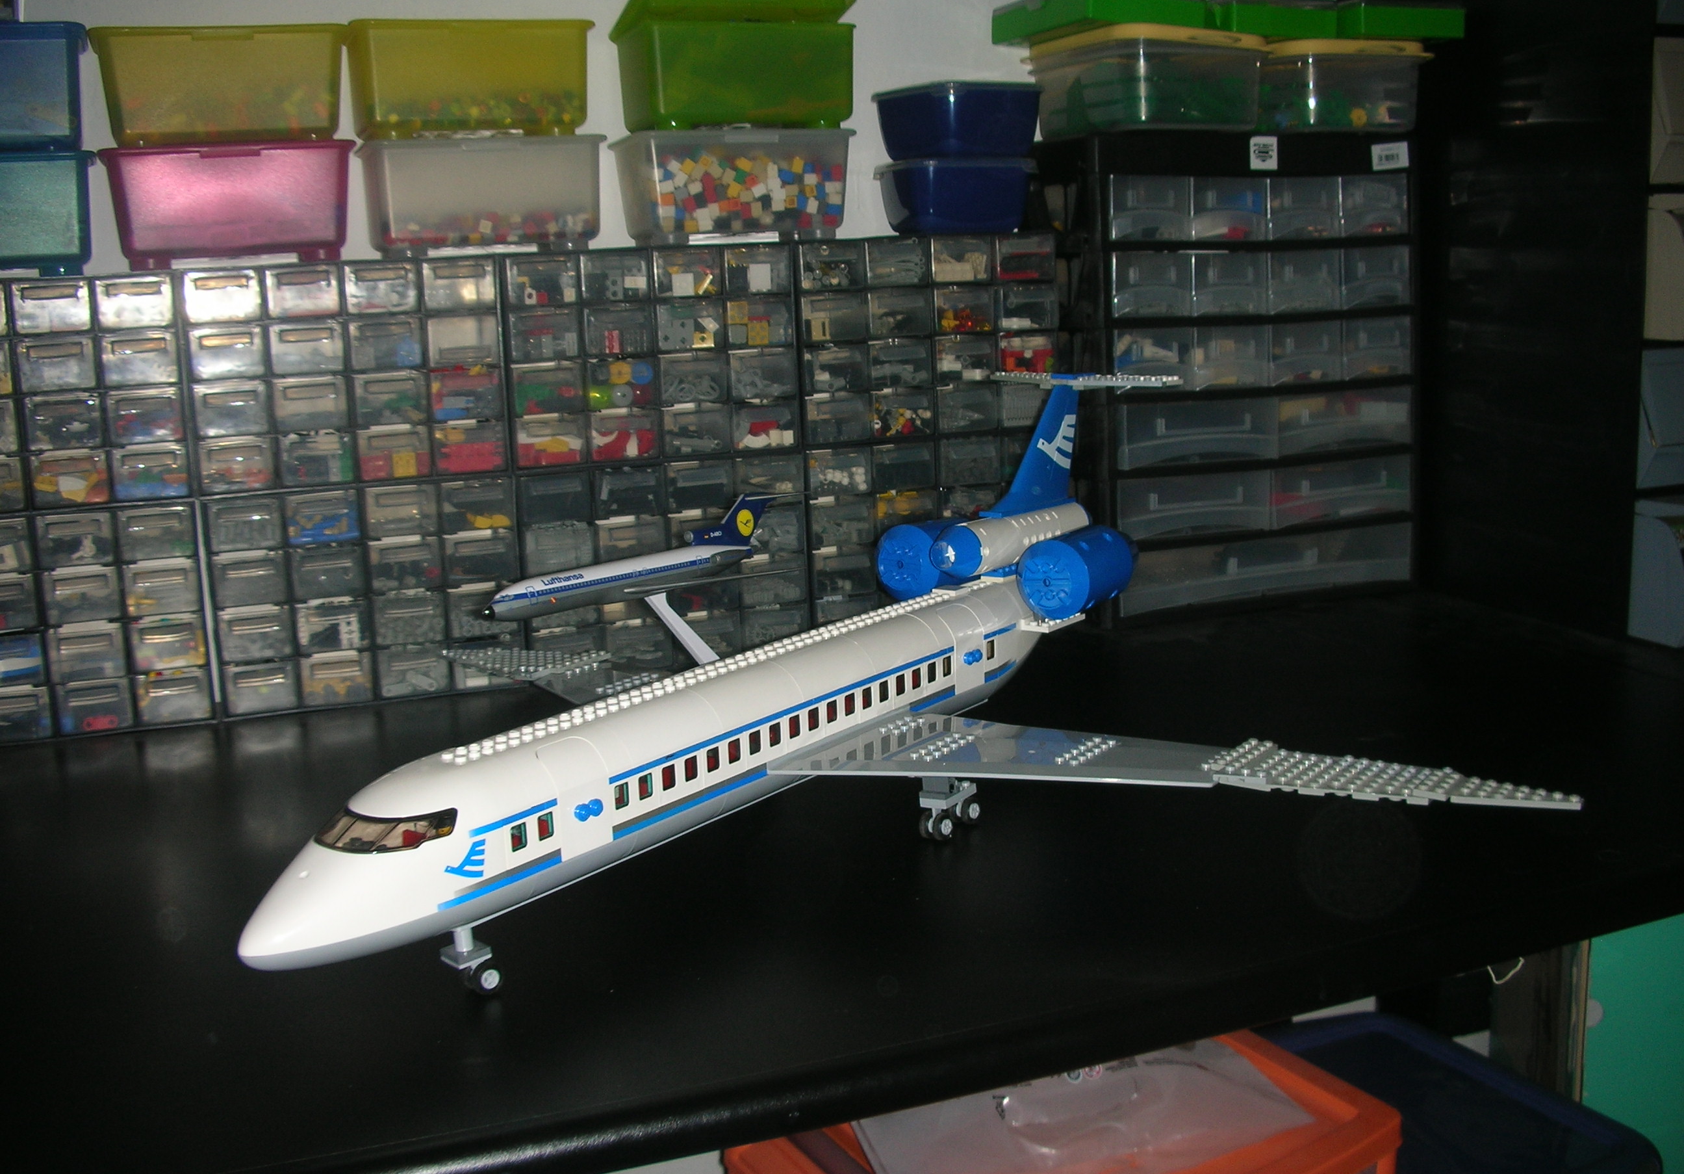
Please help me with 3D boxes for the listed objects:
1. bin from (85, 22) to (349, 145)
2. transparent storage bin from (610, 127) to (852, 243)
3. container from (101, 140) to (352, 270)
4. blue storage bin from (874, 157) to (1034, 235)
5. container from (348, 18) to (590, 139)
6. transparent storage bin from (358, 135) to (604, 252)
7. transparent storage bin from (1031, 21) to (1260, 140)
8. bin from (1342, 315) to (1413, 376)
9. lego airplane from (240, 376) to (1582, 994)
[{"bbox_3d":[-0.442,-0.343,1.198,0.172,0.085,0.122,-6,12,-22],"label":"bin"},{"bbox_3d":[-0.090,-0.314,1.353,0.172,0.085,0.122,-6,12,-22],"label":"transparent storage bin"},{"bbox_3d":[-0.440,-0.266,1.212,0.172,0.085,0.122,-6,12,-22],"label":"container"},{"bbox_3d":[0.092,-0.321,1.420,0.104,0.062,0.104,-6,12,-22],"label":"blue storage bin"},{"bbox_3d":[-0.279,-0.368,1.262,0.172,0.085,0.122,-6,12,-22],"label":"container"},{"bbox_3d":[-0.274,-0.290,1.278,0.172,0.085,0.122,-6,12,-22],"label":"transparent storage bin"},{"bbox_3d":[0.255,-0.422,1.434,0.153,0.084,0.155,-6,12,-22],"label":"transparent storage bin"},{"bbox_3d":[0.437,-0.220,1.547,0.077,0.052,0.155,-6,12,-22],"label":"bin"},{"bbox_3d":[-0.026,0.022,0.907,0.765,0.225,0.714,6,13,34],"label":"lego airplane"}]

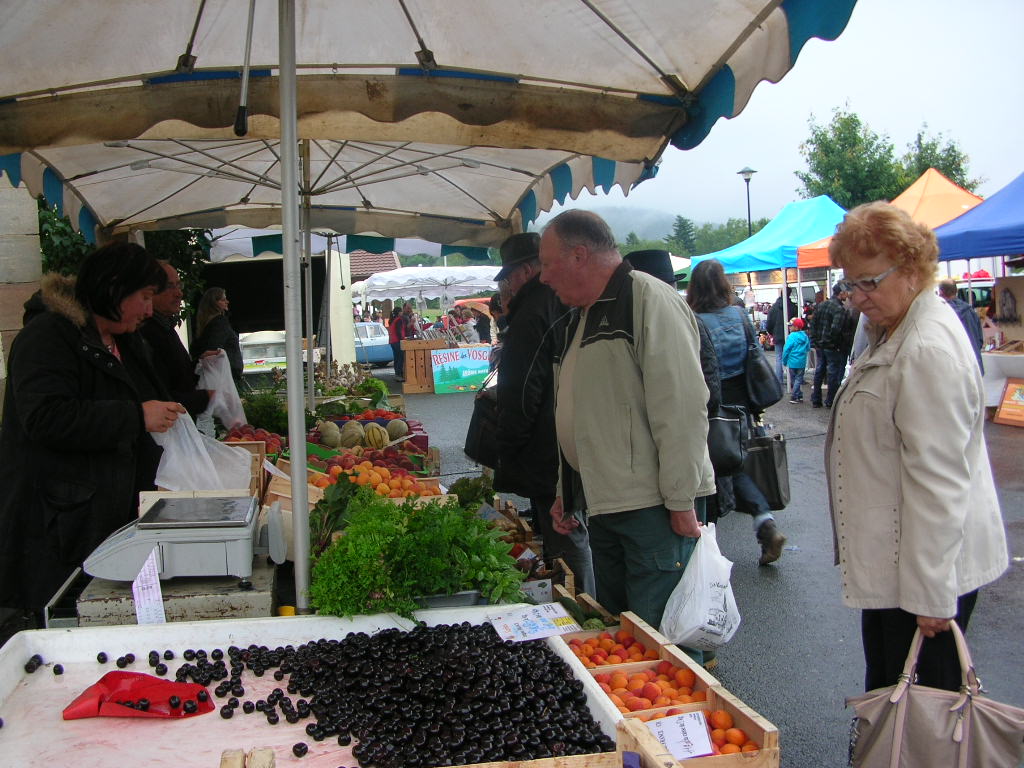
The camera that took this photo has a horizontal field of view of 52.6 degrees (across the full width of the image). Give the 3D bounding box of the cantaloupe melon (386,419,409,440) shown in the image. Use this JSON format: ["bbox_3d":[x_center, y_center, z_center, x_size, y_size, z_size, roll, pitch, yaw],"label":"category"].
[{"bbox_3d":[-0.630,0.251,5.700,0.125,0.125,0.125,-2,4,0],"label":"cantaloupe melon"}]

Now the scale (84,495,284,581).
[{"bbox_3d":[-0.803,0.371,2.570,0.420,0.150,0.360,-2,4,-6],"label":"scale"}]

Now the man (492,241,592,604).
[{"bbox_3d":[0.139,0.214,4.300,0.420,1.700,0.510,2,5,33],"label":"man"}]

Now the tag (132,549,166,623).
[{"bbox_3d":[-0.900,0.503,2.570,0.080,0.200,0.015,-2,4,-6],"label":"tag"}]

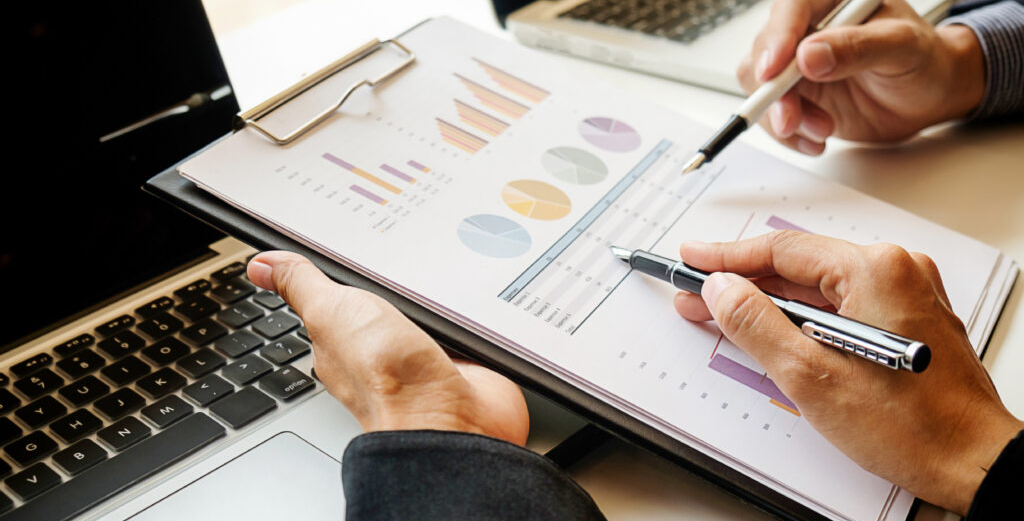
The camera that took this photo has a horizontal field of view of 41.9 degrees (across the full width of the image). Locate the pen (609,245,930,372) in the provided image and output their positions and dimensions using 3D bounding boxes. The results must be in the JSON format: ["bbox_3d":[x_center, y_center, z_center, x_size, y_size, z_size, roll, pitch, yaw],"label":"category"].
[{"bbox_3d":[0.087,0.014,0.494,0.012,0.014,0.153,-16,24,-35],"label":"pen"}]

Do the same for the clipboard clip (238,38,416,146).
[{"bbox_3d":[-0.080,-0.077,0.603,0.027,0.013,0.112,26,37,17],"label":"clipboard clip"}]

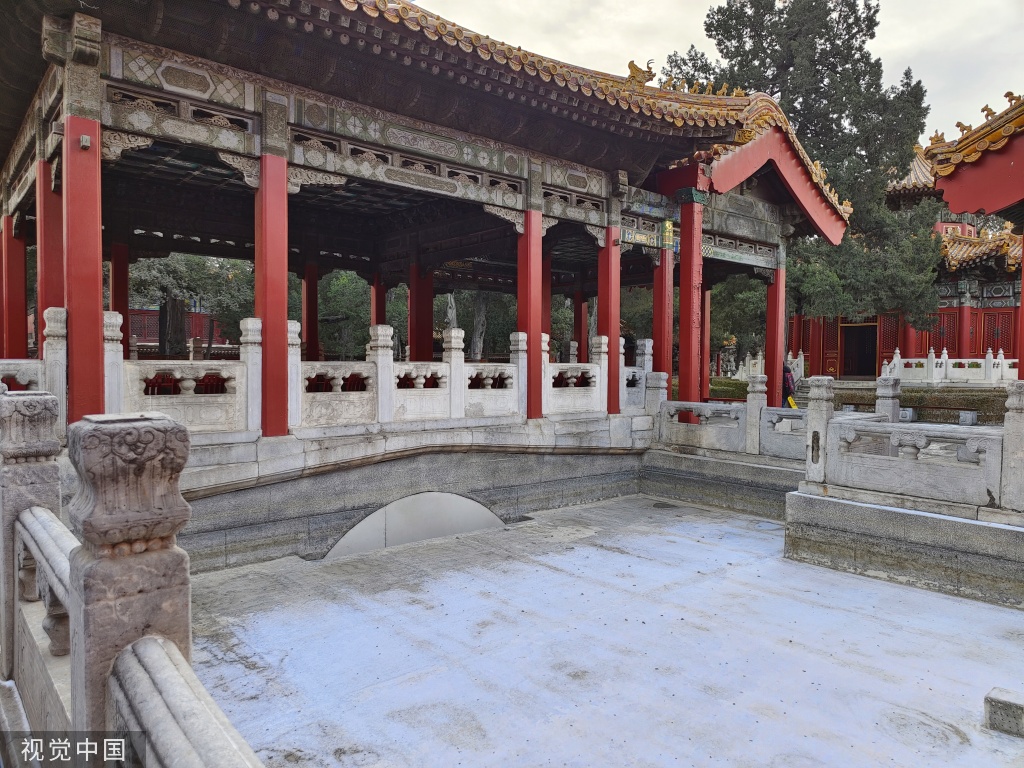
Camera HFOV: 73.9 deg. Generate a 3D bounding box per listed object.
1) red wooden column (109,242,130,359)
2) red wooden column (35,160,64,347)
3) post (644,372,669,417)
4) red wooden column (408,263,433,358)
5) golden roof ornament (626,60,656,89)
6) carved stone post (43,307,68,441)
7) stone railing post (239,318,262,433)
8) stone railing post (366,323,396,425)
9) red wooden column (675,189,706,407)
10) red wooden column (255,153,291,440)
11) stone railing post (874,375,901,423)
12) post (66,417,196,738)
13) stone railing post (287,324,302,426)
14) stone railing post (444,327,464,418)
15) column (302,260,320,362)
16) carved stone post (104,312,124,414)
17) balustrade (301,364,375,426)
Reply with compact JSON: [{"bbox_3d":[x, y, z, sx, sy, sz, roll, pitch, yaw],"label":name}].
[{"bbox_3d":[-7.902,-1.227,13.704,0.285,3.169,0.277,-1,3,-41],"label":"red wooden column"},{"bbox_3d":[-5.170,-0.950,7.670,0.275,3.017,0.275,-1,2,-41],"label":"red wooden column"},{"bbox_3d":[2.679,0.417,12.571,0.220,1.290,0.290,-1,2,-41],"label":"post"},{"bbox_3d":[-2.087,-1.171,15.503,0.291,3.017,0.291,-1,2,-41],"label":"red wooden column"},{"bbox_3d":[2.106,-5.033,11.065,0.464,0.406,0.223,0,2,4],"label":"golden roof ornament"},{"bbox_3d":[-4.344,-0.066,6.478,0.171,1.254,0.213,-1,3,-41],"label":"carved stone post"},{"bbox_3d":[-2.822,-0.101,7.382,0.164,1.202,0.217,-1,2,-41],"label":"stone railing post"},{"bbox_3d":[-1.686,-0.122,8.821,0.217,1.227,0.217,-1,3,-41],"label":"stone railing post"},{"bbox_3d":[3.088,-1.143,11.733,0.304,4.340,0.285,-1,3,-41],"label":"red wooden column"},{"bbox_3d":[-2.771,-0.982,7.837,0.289,3.169,0.277,-1,3,-41],"label":"red wooden column"},{"bbox_3d":[5.077,0.498,9.188,0.205,1.193,0.214,-1,2,-41],"label":"stone railing post"},{"bbox_3d":[-0.968,0.720,1.724,0.235,1.295,0.230,-1,2,-41],"label":"post"},{"bbox_3d":[-2.602,-0.100,8.013,0.171,1.231,0.213,-1,3,-41],"label":"stone railing post"},{"bbox_3d":[-0.796,-0.141,9.153,0.217,1.187,0.205,-1,2,-41],"label":"stone railing post"},{"bbox_3d":[-4.991,-1.313,16.842,0.290,3.263,0.290,-1,2,-41],"label":"column"},{"bbox_3d":[-4.122,-0.071,7.001,0.195,1.305,0.235,-1,2,-41],"label":"carved stone post"},{"bbox_3d":[-2.157,0.119,8.415,1.034,0.771,0.137,-1,3,-41],"label":"balustrade"}]

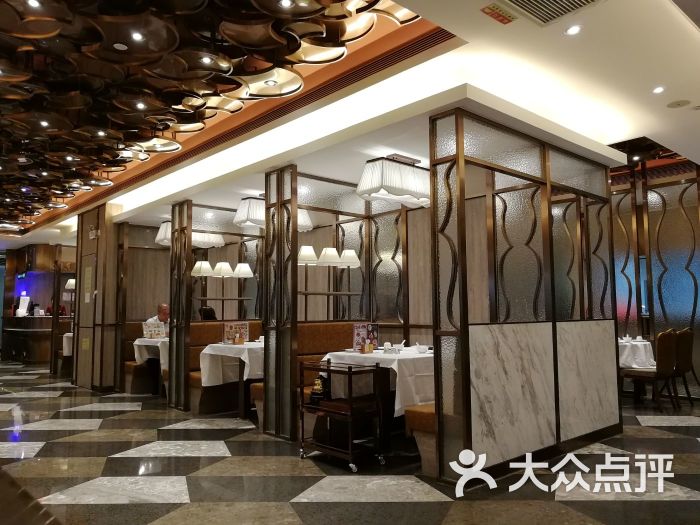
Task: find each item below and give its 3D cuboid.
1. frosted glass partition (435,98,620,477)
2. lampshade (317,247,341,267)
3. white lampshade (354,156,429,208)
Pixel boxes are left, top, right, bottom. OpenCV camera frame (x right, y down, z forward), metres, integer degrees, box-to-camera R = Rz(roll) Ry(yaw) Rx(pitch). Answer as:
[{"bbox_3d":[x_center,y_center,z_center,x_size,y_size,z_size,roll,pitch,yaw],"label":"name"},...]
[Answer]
[{"bbox_3d":[1.539,0.267,4.461,2.359,2.506,0.275,4,-7,-42],"label":"frosted glass partition"},{"bbox_3d":[-0.212,-0.049,5.575,0.213,0.183,0.213,1,-5,-12],"label":"lampshade"},{"bbox_3d":[0.508,-0.686,4.826,0.932,0.302,0.312,4,-7,-42],"label":"white lampshade"}]

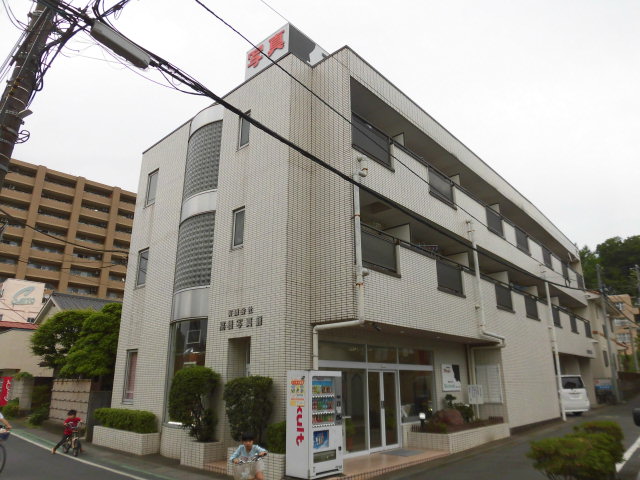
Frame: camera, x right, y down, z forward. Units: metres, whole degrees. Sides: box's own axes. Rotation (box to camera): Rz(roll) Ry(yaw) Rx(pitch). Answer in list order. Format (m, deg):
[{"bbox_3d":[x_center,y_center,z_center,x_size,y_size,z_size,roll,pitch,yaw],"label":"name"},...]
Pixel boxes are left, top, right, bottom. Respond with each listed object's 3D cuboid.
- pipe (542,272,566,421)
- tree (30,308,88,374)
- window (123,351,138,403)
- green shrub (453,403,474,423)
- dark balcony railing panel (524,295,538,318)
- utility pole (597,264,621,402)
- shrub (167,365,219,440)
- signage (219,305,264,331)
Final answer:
[{"bbox_3d":[10.286,4.546,19.506,0.159,6.269,0.149,-15,-23,39],"label":"pipe"},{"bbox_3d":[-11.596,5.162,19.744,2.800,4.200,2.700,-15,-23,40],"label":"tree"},{"bbox_3d":[-5.695,4.117,13.367,0.700,1.550,0.100,-15,-23,40],"label":"window"},{"bbox_3d":[4.369,5.289,13.487,0.617,0.597,0.597,-15,-23,40],"label":"green shrub"},{"bbox_3d":[8.610,2.811,18.133,0.100,0.820,1.500,-15,-23,39],"label":"dark balcony railing panel"},{"bbox_3d":[18.366,5.843,28.312,0.280,8.400,0.280,-15,-23,39],"label":"utility pole"},{"bbox_3d":[-2.867,3.757,10.180,1.250,1.650,1.100,-15,-23,40],"label":"shrub"},{"bbox_3d":[-1.855,1.824,10.295,1.592,0.487,0.050,-15,-23,40],"label":"signage"}]

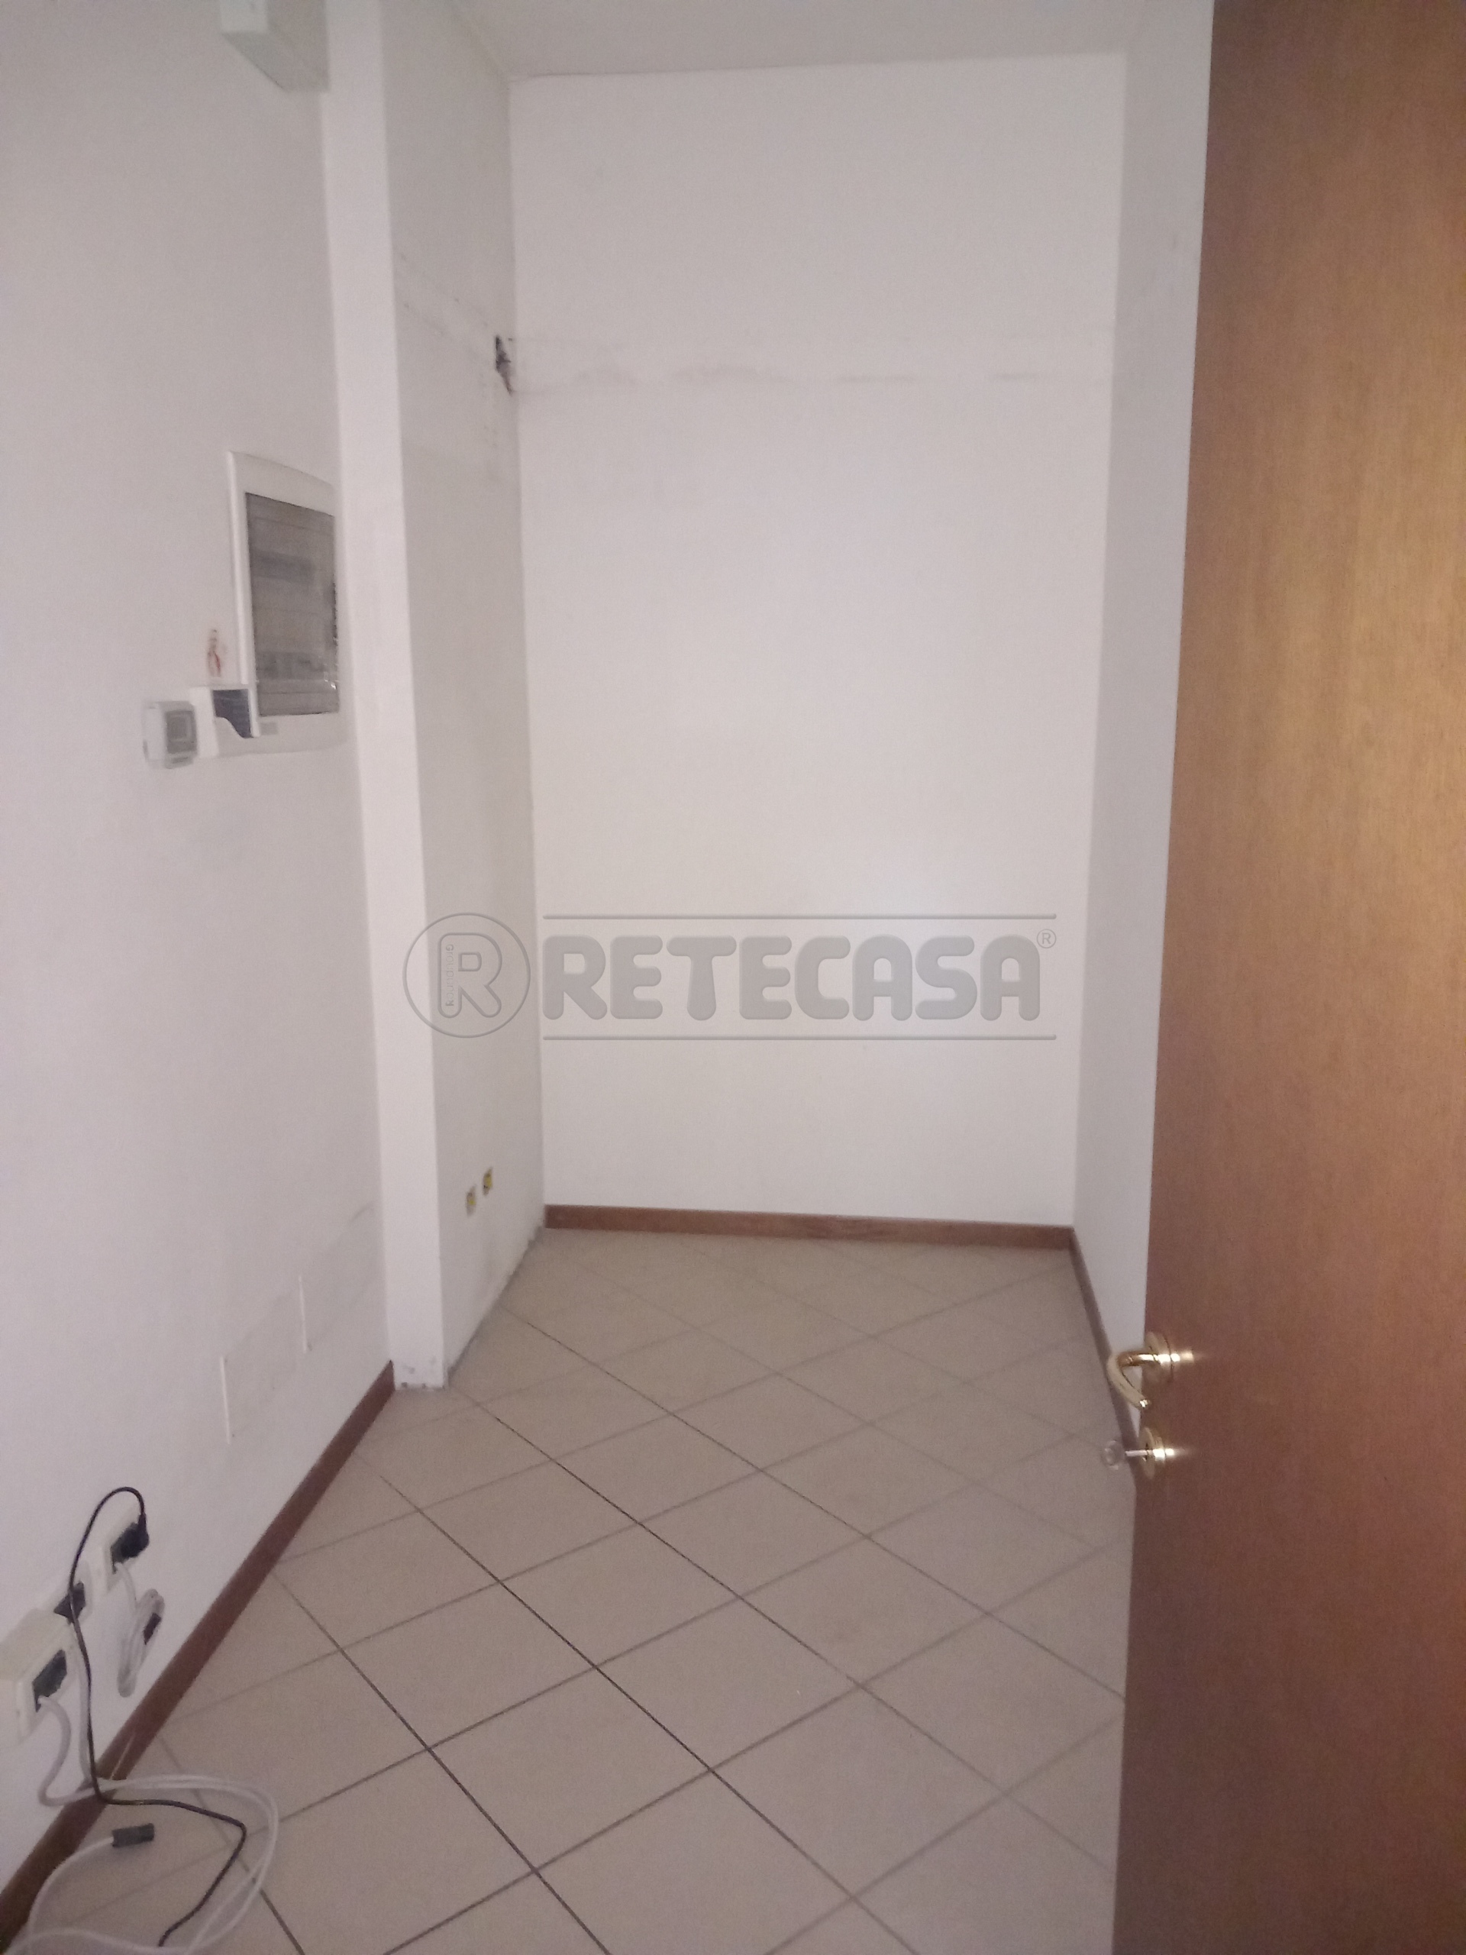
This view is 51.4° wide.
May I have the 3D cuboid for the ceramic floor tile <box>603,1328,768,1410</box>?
[{"bbox_3d":[-0.110,0.914,3.528,0.301,0.010,0.301,-9,15,-38],"label":"ceramic floor tile"}]

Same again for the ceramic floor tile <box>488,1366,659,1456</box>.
[{"bbox_3d":[-0.346,0.952,3.340,0.301,0.010,0.301,-9,15,-38],"label":"ceramic floor tile"}]

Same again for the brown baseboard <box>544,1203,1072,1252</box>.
[{"bbox_3d":[0.202,0.709,4.330,1.499,0.070,0.012,1,12,7],"label":"brown baseboard"}]

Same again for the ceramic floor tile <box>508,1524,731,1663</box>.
[{"bbox_3d":[-0.200,1.085,2.690,0.301,0.010,0.301,-9,15,-38],"label":"ceramic floor tile"}]

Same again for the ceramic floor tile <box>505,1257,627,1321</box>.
[{"bbox_3d":[-0.493,0.820,3.991,0.301,0.010,0.301,-9,15,-38],"label":"ceramic floor tile"}]

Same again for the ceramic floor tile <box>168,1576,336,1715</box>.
[{"bbox_3d":[-0.860,1.109,2.535,0.300,0.010,0.300,-9,15,-38],"label":"ceramic floor tile"}]

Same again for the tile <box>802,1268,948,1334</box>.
[{"bbox_3d":[0.362,0.833,3.897,0.300,0.010,0.300,-9,15,-38],"label":"tile"}]

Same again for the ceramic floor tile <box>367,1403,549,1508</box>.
[{"bbox_3d":[-0.583,0.991,3.153,0.301,0.010,0.301,-9,15,-38],"label":"ceramic floor tile"}]

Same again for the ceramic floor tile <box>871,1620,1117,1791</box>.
[{"bbox_3d":[0.415,1.138,2.407,0.300,0.010,0.300,-9,15,-38],"label":"ceramic floor tile"}]

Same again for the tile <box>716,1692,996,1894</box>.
[{"bbox_3d":[0.181,1.176,2.220,0.300,0.010,0.300,-9,15,-38],"label":"tile"}]

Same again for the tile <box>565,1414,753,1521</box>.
[{"bbox_3d":[-0.157,0.993,3.095,0.300,0.010,0.300,-9,15,-38],"label":"tile"}]

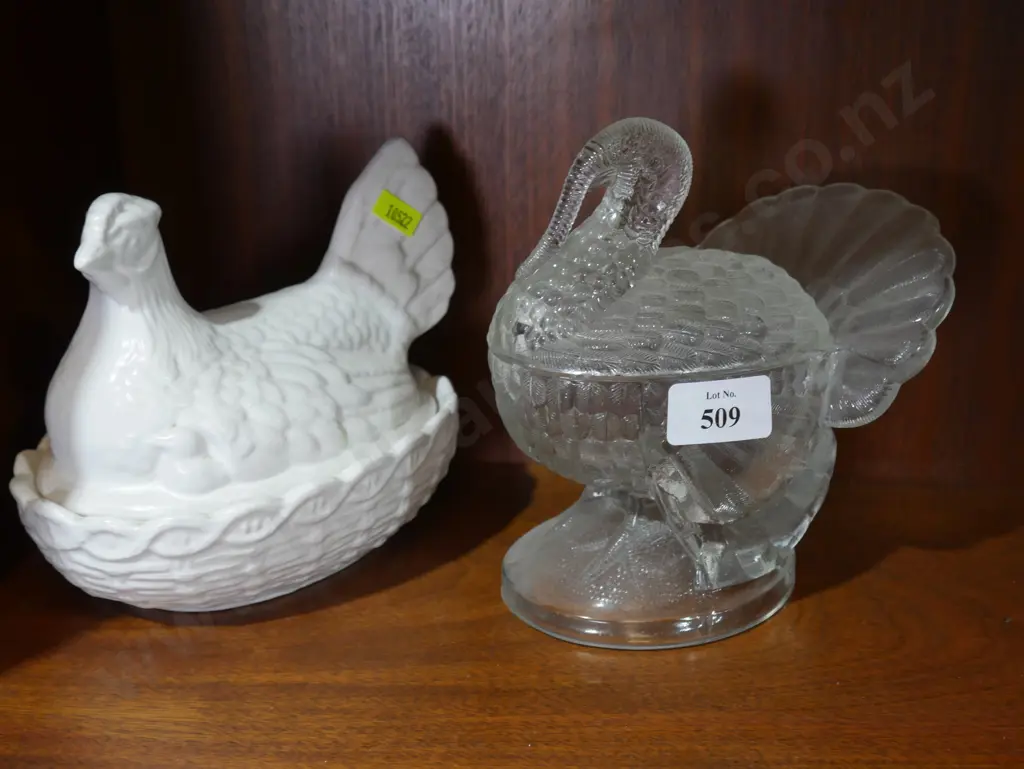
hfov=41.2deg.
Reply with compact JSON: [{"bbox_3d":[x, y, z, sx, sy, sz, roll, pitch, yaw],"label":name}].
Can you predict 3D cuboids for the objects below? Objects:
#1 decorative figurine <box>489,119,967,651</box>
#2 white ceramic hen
[{"bbox_3d":[0.066,-0.011,0.518,0.170,0.184,0.132,-13,21,-35],"label":"decorative figurine"},{"bbox_3d":[-0.107,-0.008,0.544,0.146,0.165,0.205,13,22,38],"label":"white ceramic hen"}]

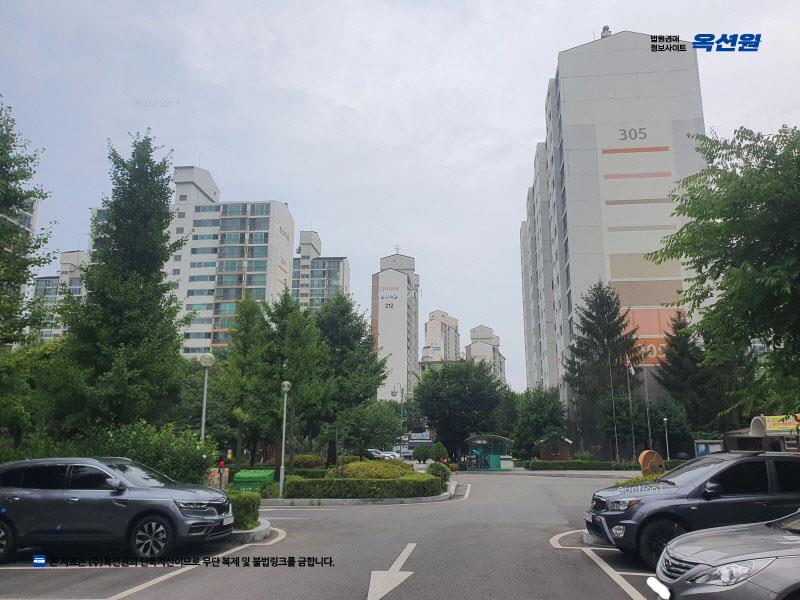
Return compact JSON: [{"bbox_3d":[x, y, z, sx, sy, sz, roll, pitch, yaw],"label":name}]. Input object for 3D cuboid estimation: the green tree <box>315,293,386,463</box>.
[{"bbox_3d":[-2.416,4.146,29.530,3.900,9.236,3.900,0,-13,0],"label":"green tree"}]

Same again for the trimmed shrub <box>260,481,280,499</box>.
[{"bbox_3d":[-3.962,5.797,18.391,0.670,0.490,0.750,-1,-14,6],"label":"trimmed shrub"}]

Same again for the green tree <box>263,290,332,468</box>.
[{"bbox_3d":[-4.526,3.636,26.379,3.090,8.470,3.090,-1,-14,6],"label":"green tree"}]

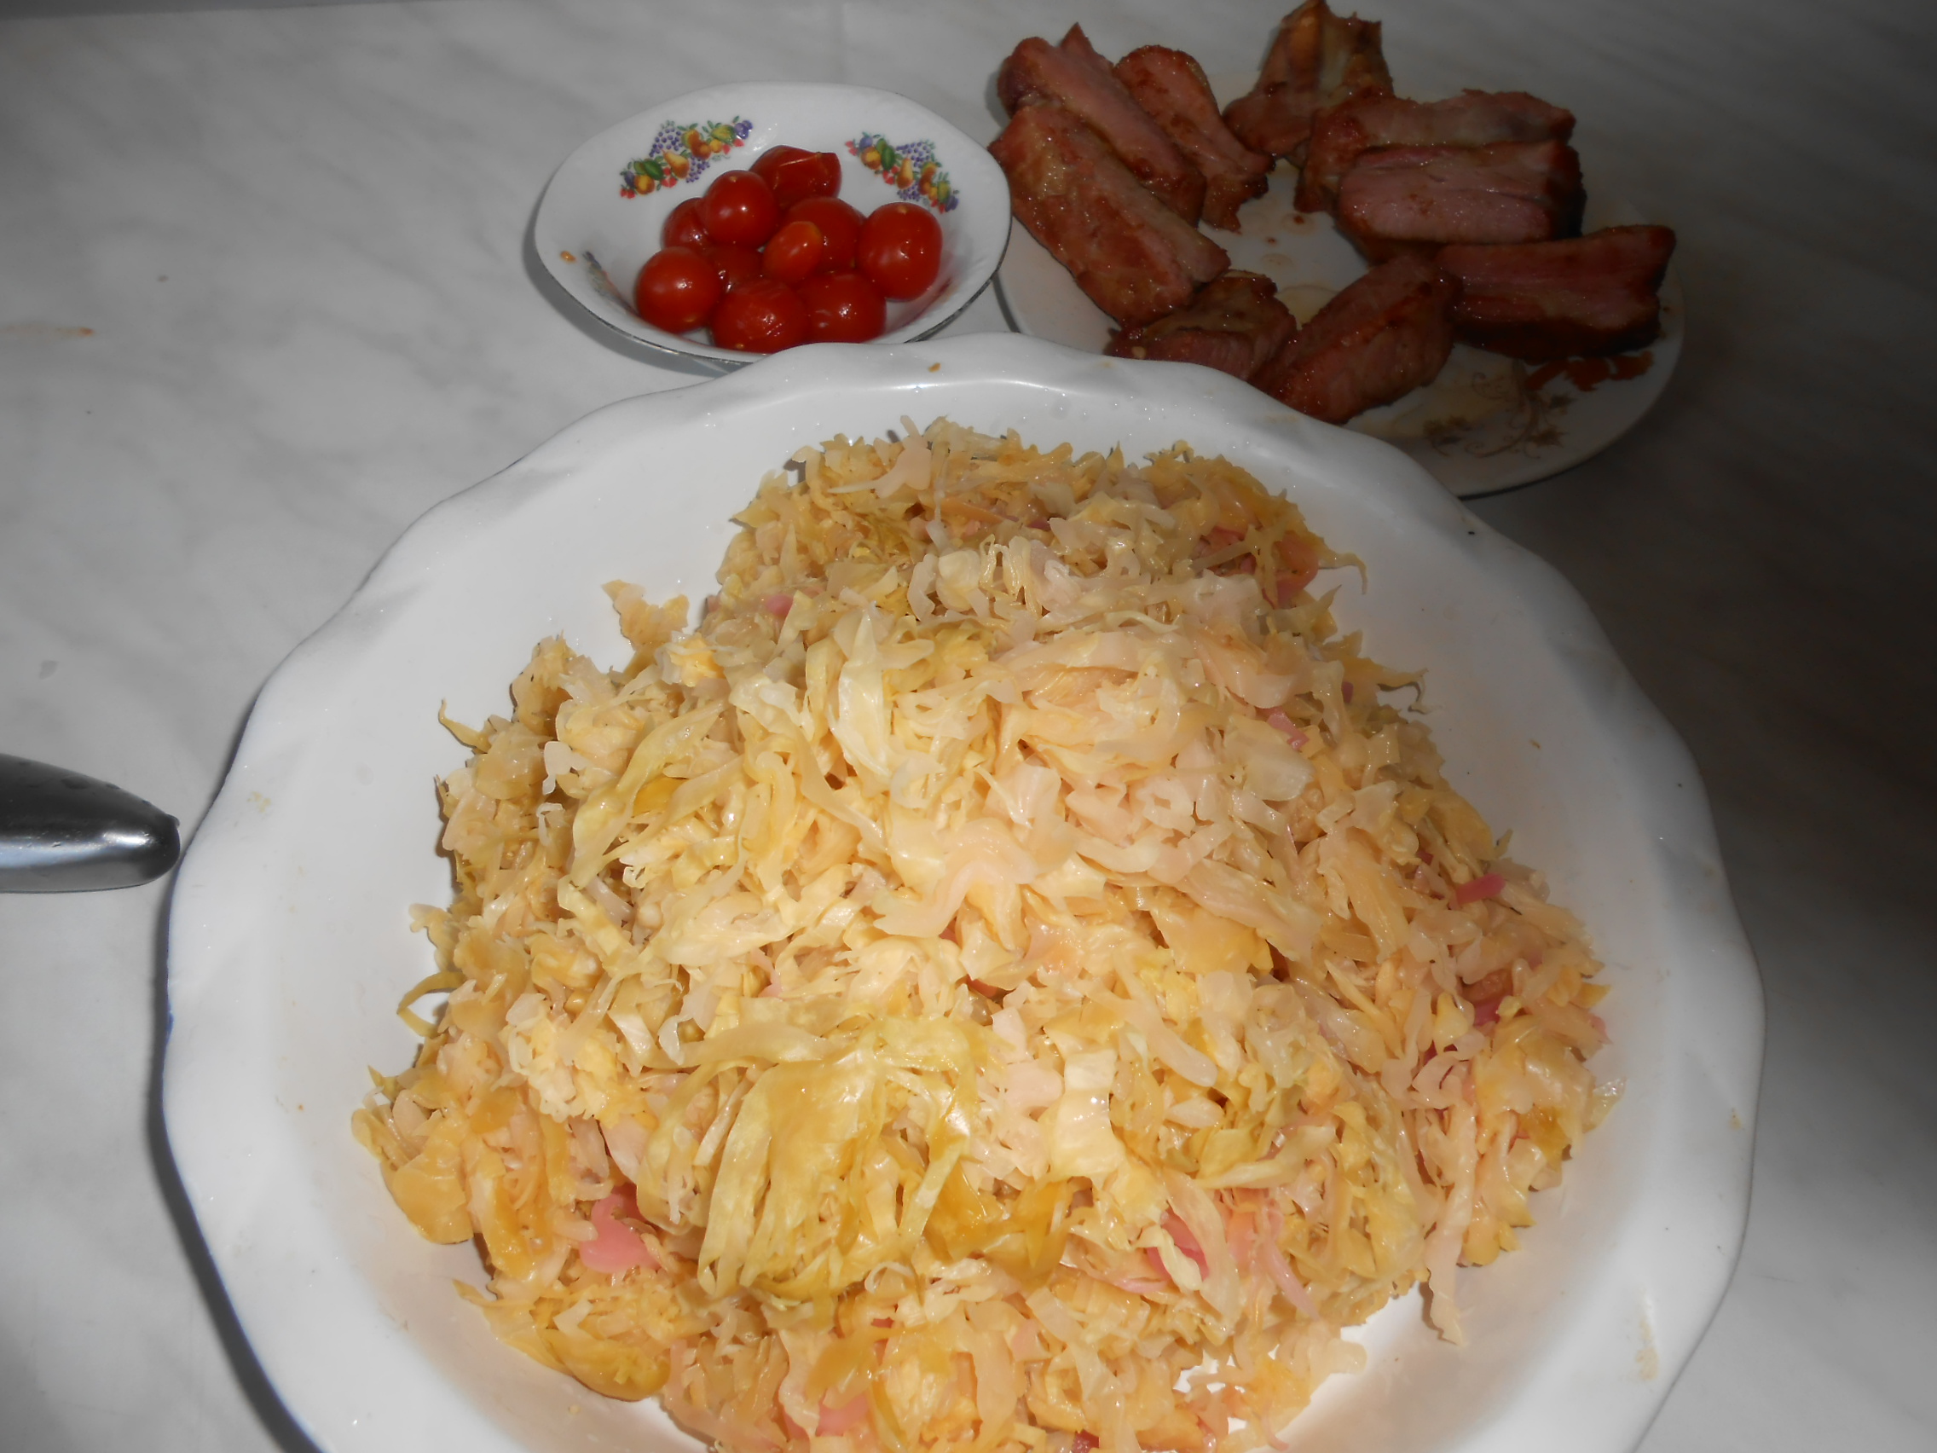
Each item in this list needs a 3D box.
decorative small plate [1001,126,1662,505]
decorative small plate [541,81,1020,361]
[{"bbox_3d":[0.126,-0.155,0.512,0.233,0.023,0.233,0,54,0],"label":"decorative small plate"},{"bbox_3d":[-0.063,-0.161,0.503,0.160,0.041,0.160,0,54,0],"label":"decorative small plate"}]

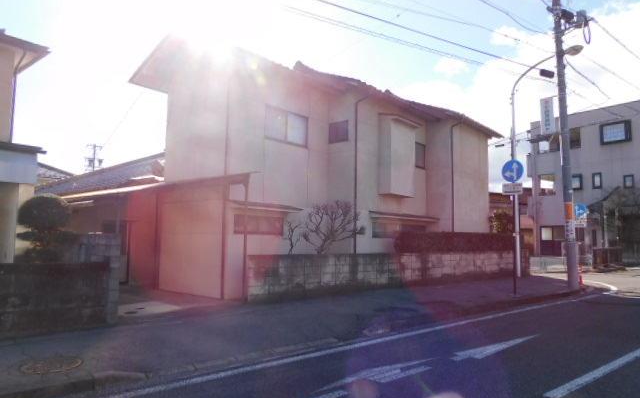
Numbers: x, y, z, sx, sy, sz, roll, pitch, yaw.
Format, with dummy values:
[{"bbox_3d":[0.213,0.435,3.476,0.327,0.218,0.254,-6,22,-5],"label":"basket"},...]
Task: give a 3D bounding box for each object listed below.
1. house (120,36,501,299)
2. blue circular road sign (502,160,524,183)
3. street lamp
[{"bbox_3d":[1.459,-0.799,16.080,6.050,7.250,14.000,-3,-5,39],"label":"house"},{"bbox_3d":[5.290,-0.758,12.150,0.050,0.600,0.600,4,-5,-39],"label":"blue circular road sign"},{"bbox_3d":[8.231,-1.202,15.982,0.300,8.150,2.520,4,-5,-39],"label":"street lamp"}]

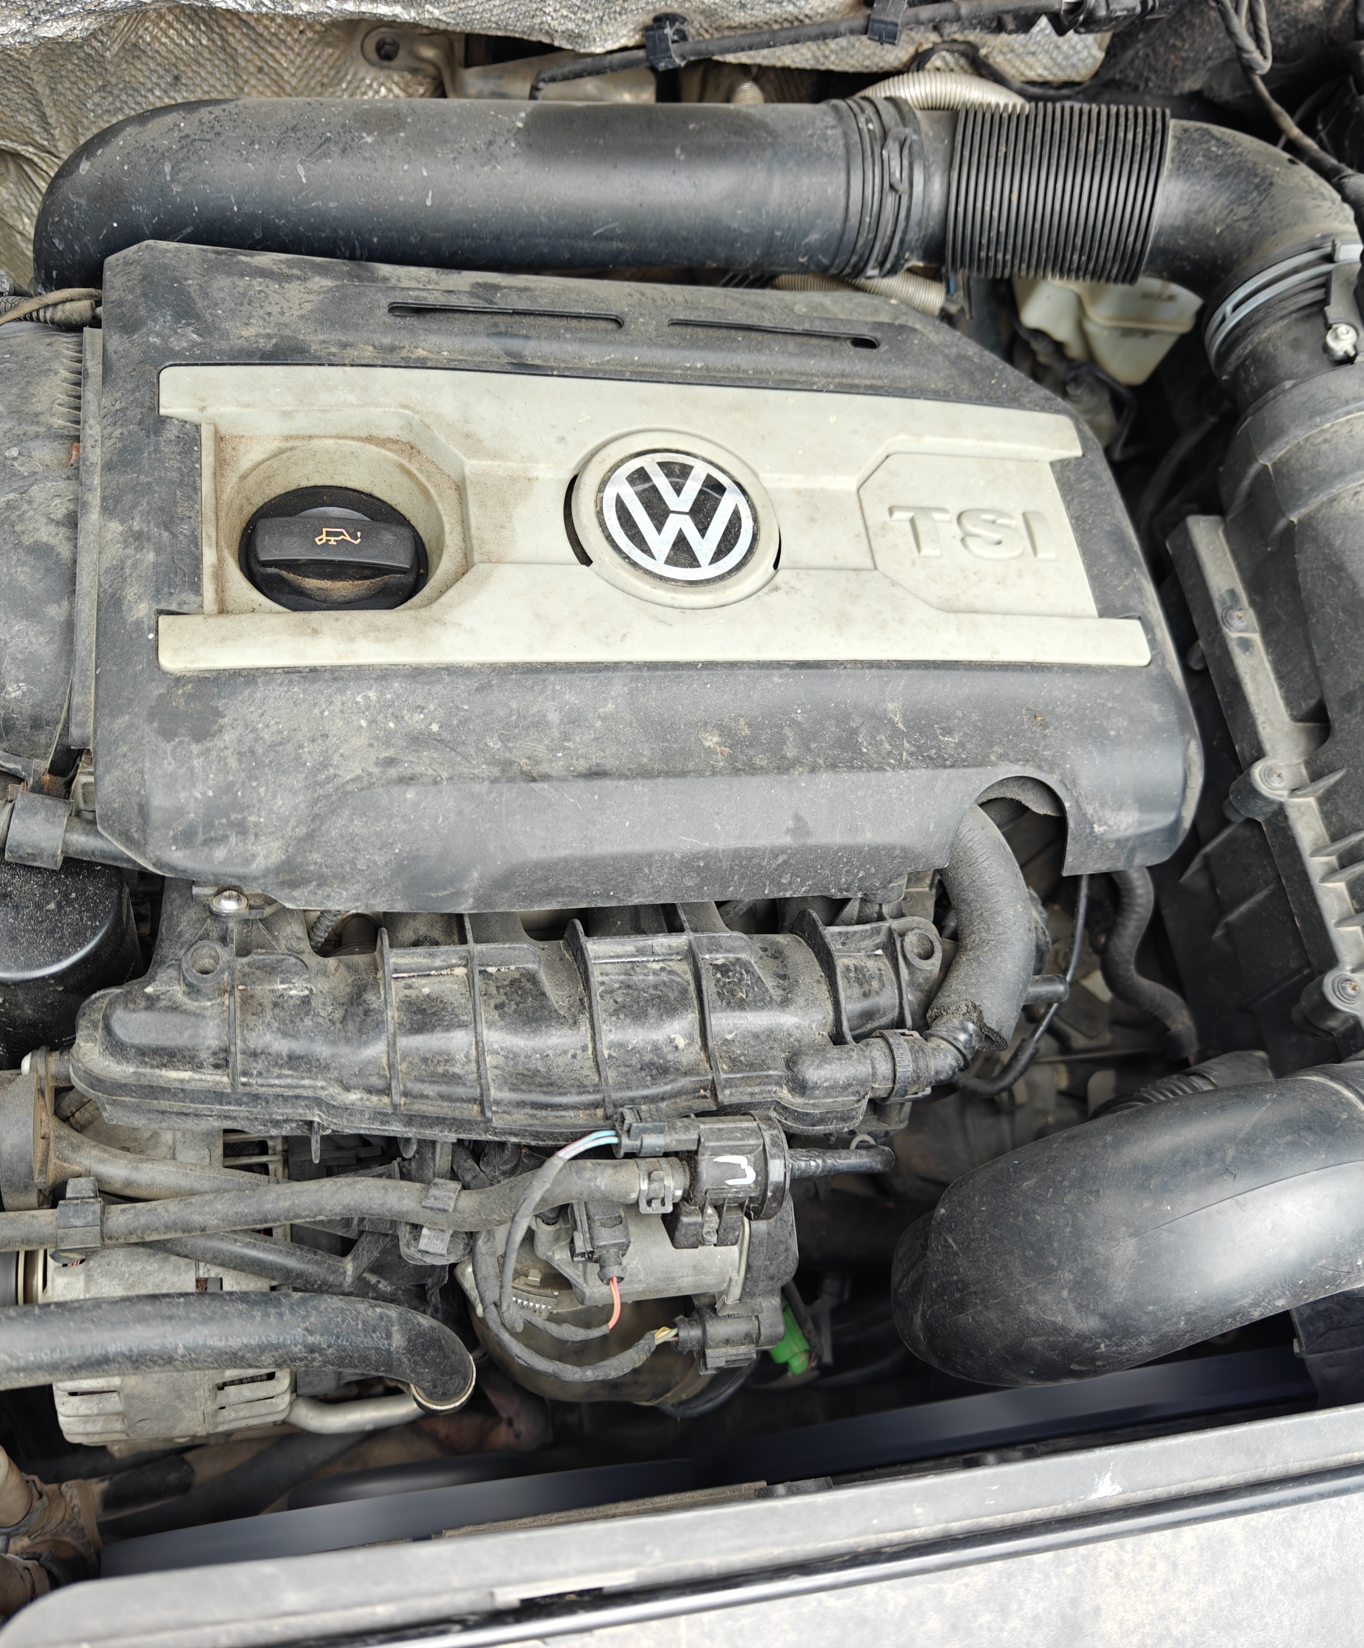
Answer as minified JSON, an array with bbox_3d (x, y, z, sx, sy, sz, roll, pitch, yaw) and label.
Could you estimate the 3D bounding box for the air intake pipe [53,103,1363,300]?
[{"bbox_3d":[0.034,-0.290,0.707,0.668,0.125,0.098,-5,66,-19],"label":"air intake pipe"}]

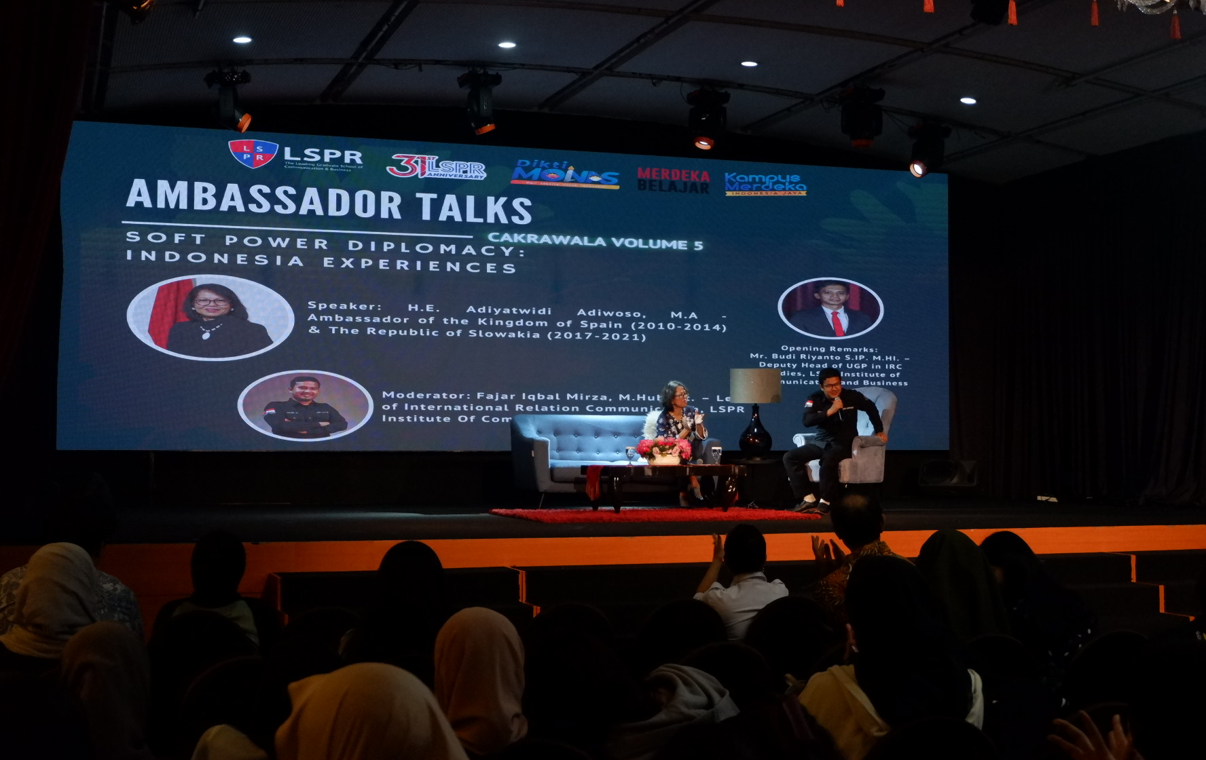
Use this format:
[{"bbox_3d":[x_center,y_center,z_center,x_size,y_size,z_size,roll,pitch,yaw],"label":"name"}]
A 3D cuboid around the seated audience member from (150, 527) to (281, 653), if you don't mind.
[{"bbox_3d":[-1.575,1.232,6.500,0.494,1.245,0.810,1,-2,-16],"label":"seated audience member"}]

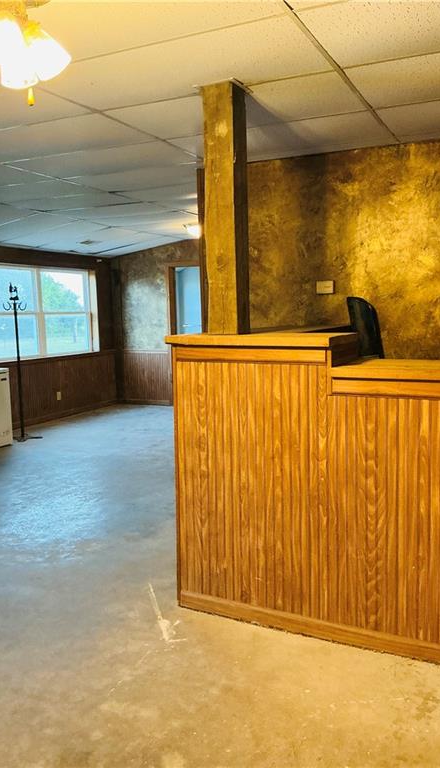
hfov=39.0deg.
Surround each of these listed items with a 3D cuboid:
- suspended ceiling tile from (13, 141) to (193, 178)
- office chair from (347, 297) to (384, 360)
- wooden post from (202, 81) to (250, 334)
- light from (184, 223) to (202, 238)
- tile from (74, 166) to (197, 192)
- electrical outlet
[{"bbox_3d":[-0.767,-1.502,4.189,1.220,0.020,0.610,2,8,25],"label":"suspended ceiling tile"},{"bbox_3d":[1.022,0.119,3.463,0.650,1.200,0.620,-2,7,-5],"label":"office chair"},{"bbox_3d":[0.029,-0.779,2.857,0.145,1.098,0.140,2,8,25],"label":"wooden post"},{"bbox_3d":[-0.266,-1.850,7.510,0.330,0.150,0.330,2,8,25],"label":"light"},{"bbox_3d":[-0.508,-1.579,4.735,1.220,0.020,0.610,2,8,25],"label":"tile"},{"bbox_3d":[0.698,-0.640,4.120,0.116,0.077,0.018,2,8,25],"label":"electrical outlet"}]

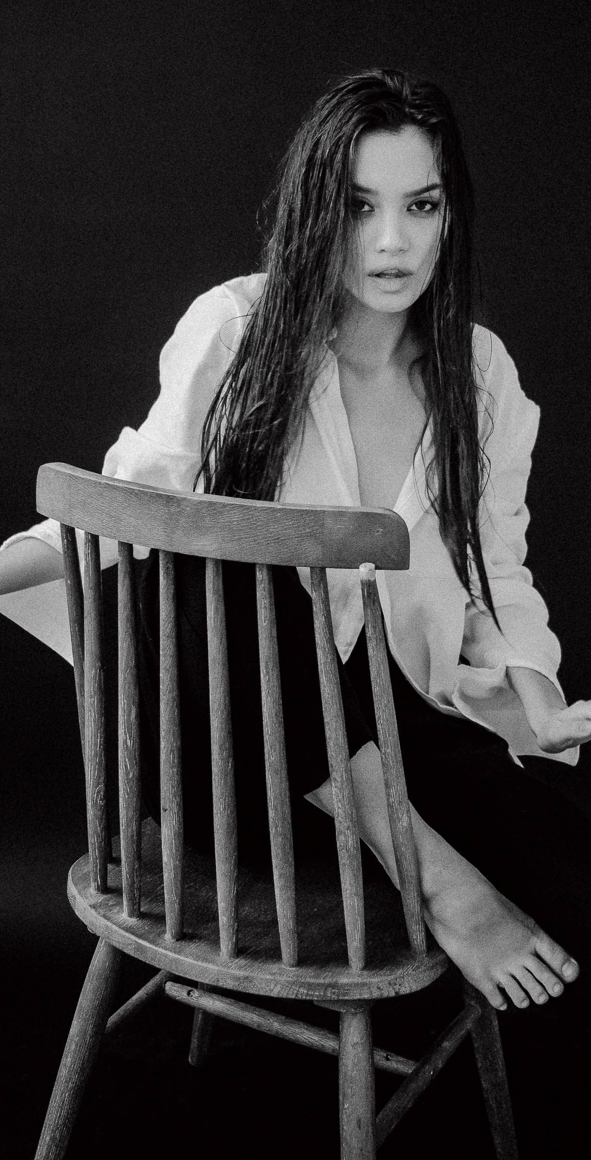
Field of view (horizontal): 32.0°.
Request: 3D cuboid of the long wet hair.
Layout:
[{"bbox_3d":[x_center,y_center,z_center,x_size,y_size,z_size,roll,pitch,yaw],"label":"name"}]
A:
[{"bbox_3d":[0.065,-0.266,1.200,0.340,0.600,0.260,0,19,3],"label":"long wet hair"}]

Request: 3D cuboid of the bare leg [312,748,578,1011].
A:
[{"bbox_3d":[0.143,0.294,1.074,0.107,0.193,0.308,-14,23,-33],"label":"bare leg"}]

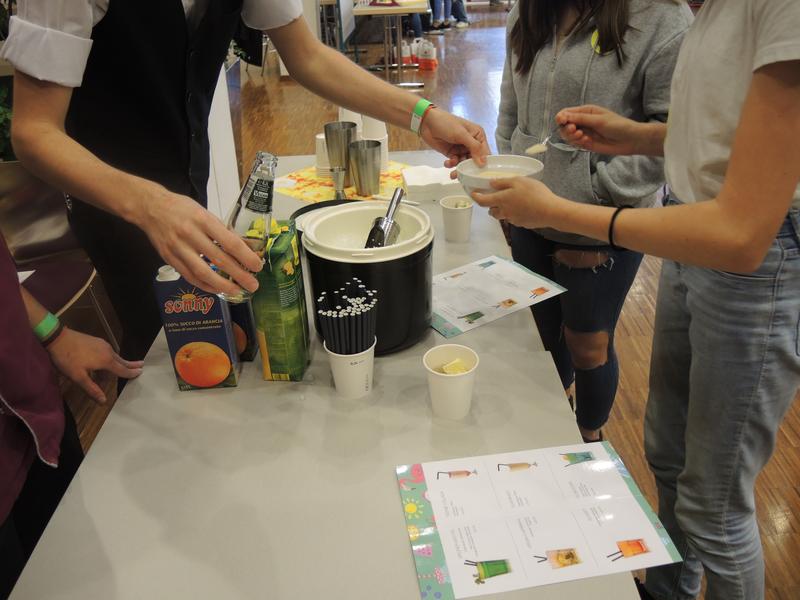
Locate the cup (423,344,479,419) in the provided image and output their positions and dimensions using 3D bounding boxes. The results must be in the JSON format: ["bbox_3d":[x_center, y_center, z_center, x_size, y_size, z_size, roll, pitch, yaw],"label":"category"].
[{"bbox_3d":[0.076,0.126,0.960,0.080,0.090,0.080,-2,30,1],"label":"cup"}]

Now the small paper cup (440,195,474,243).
[{"bbox_3d":[0.134,-0.184,1.502,0.080,0.090,0.080,-2,30,1],"label":"small paper cup"}]

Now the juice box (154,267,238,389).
[{"bbox_3d":[-0.315,0.036,1.020,0.091,0.212,0.062,-5,30,-5],"label":"juice box"}]

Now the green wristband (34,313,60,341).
[{"bbox_3d":[-0.546,0.042,1.000,0.045,0.021,0.056,-48,39,0],"label":"green wristband"}]

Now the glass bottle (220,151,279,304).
[{"bbox_3d":[-0.187,-0.086,0.812,0.058,0.195,0.058,15,27,-10],"label":"glass bottle"}]

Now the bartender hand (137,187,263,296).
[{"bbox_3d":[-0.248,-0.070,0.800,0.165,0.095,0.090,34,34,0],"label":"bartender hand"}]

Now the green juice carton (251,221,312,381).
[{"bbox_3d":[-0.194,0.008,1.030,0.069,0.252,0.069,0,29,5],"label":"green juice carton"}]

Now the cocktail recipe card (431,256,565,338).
[{"bbox_3d":[0.151,-0.015,1.298,0.297,0.004,0.210,-20,33,-28],"label":"cocktail recipe card"}]

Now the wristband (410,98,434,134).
[{"bbox_3d":[0.041,-0.346,1.220,0.021,0.058,0.058,28,36,8],"label":"wristband"}]

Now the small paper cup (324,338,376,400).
[{"bbox_3d":[-0.074,0.102,1.016,0.080,0.090,0.080,-3,29,0],"label":"small paper cup"}]

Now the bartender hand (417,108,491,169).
[{"bbox_3d":[0.102,-0.298,1.210,0.140,0.095,0.090,33,36,3],"label":"bartender hand"}]

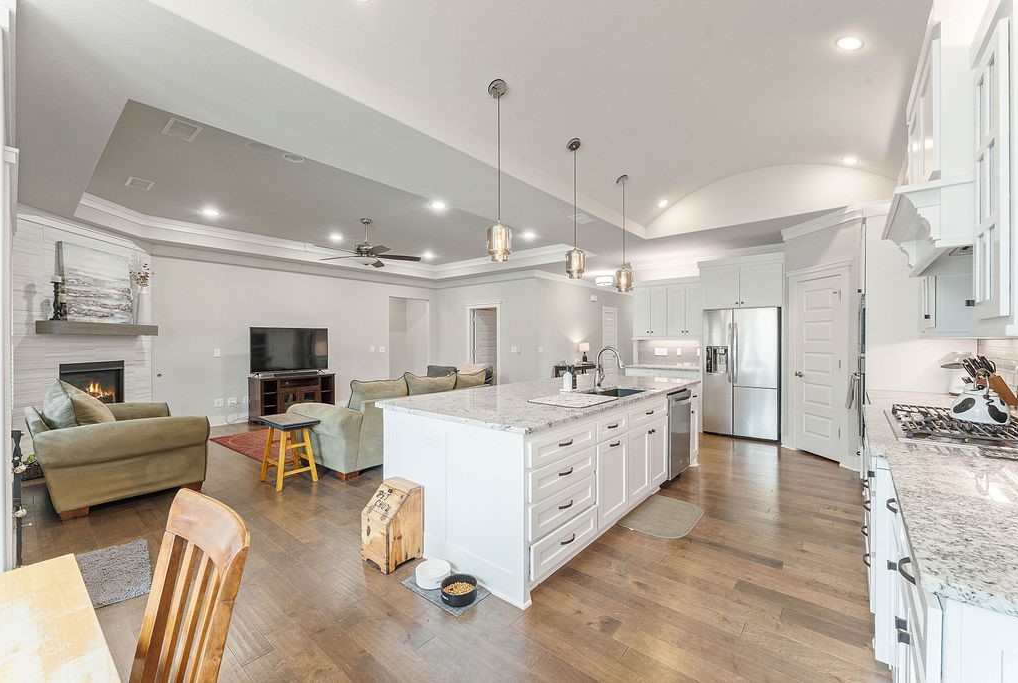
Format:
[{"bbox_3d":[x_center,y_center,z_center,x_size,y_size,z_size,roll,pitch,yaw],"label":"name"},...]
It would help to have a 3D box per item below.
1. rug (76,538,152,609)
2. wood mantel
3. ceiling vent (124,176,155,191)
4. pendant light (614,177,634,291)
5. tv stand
[{"bbox_3d":[-2.320,1.315,2.192,0.520,0.030,0.820,0,0,-42],"label":"rug"},{"bbox_3d":[-4.837,-0.141,4.777,0.220,0.138,1.306,0,0,-5],"label":"wood mantel"},{"bbox_3d":[-4.018,-1.715,4.344,0.370,0.020,0.200,0,0,40],"label":"ceiling vent"},{"bbox_3d":[1.253,-1.168,4.338,0.168,1.271,0.168,0,0,40],"label":"pendant light"},{"bbox_3d":[-3.731,0.965,6.942,0.500,0.730,1.220,0,0,40],"label":"tv stand"}]

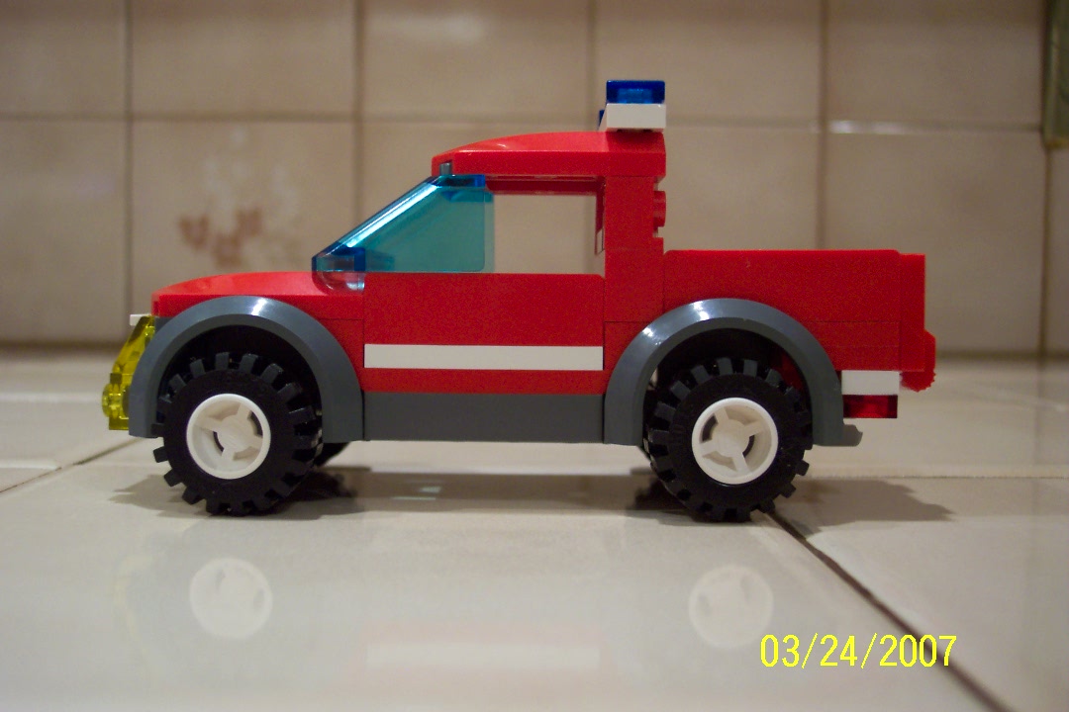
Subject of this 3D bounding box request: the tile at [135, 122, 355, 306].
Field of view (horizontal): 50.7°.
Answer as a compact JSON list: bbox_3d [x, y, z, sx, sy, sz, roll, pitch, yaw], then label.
[{"bbox_3d":[-0.138,-0.059,0.535,0.108,0.108,0.008,0,3,0],"label":"tile"}]

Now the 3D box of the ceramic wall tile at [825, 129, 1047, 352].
[{"bbox_3d":[0.190,-0.055,0.537,0.108,0.108,0.008,0,3,0],"label":"ceramic wall tile"}]

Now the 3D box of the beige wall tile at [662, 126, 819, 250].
[{"bbox_3d":[0.082,-0.057,0.536,0.108,0.108,0.008,0,3,0],"label":"beige wall tile"}]

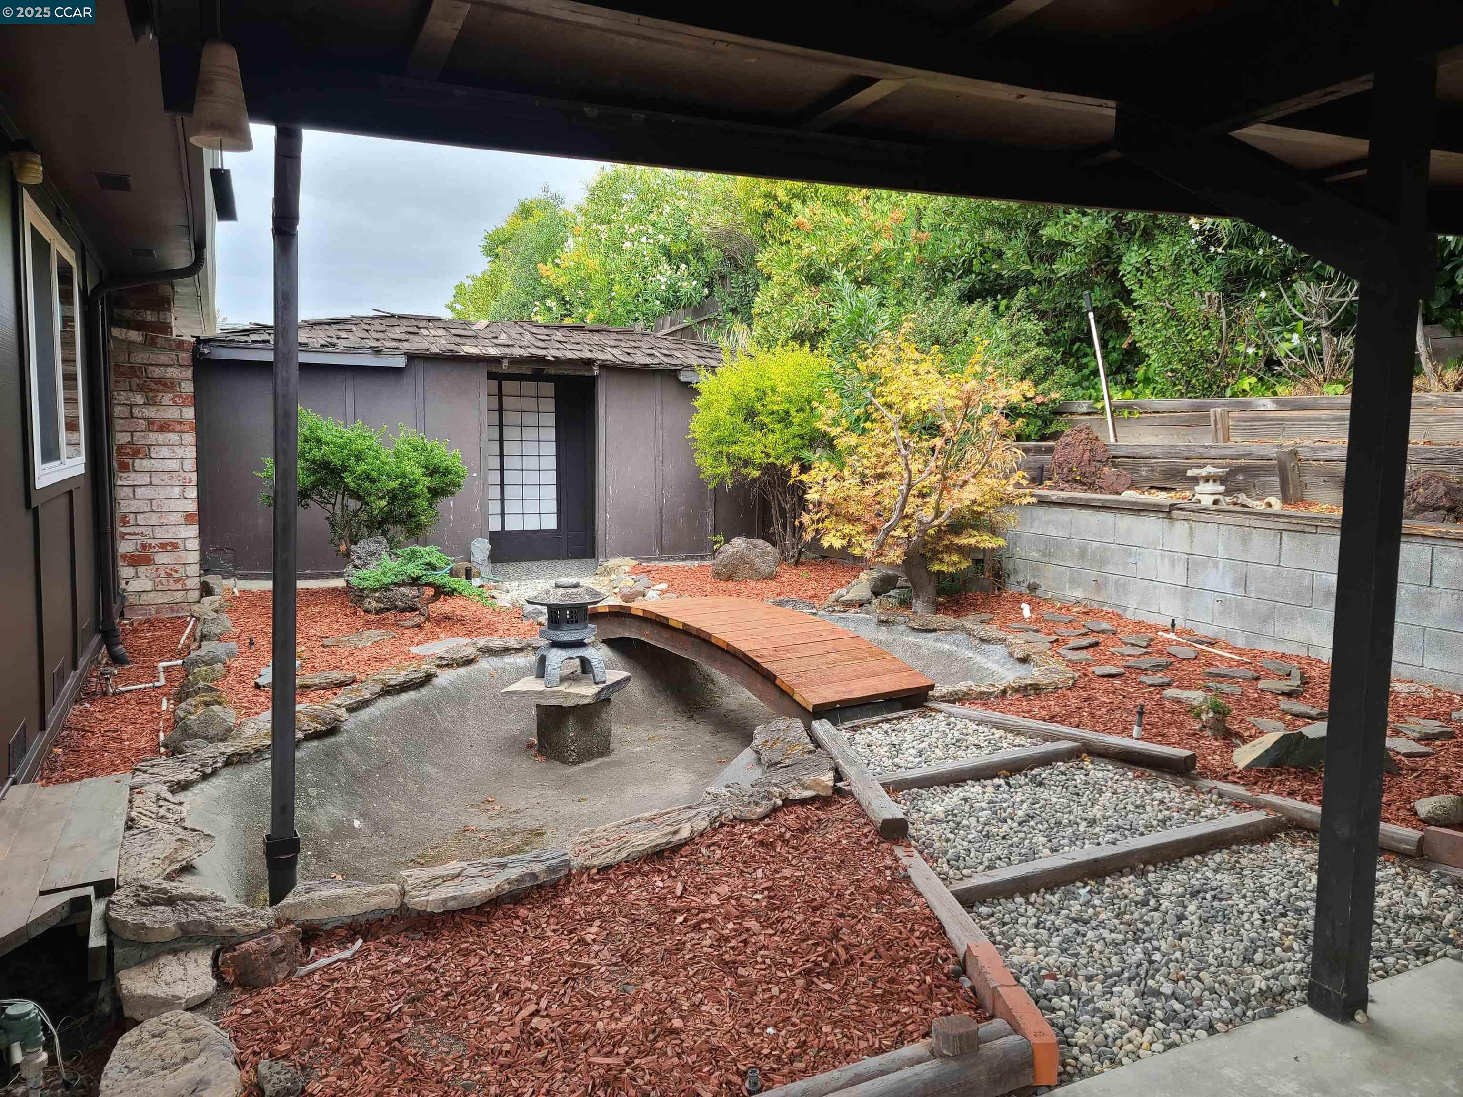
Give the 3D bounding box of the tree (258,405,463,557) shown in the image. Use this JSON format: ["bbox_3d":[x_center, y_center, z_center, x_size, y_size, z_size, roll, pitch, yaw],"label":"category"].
[{"bbox_3d":[-2.599,-0.415,7.450,1.420,1.150,1.250,-2,7,-25],"label":"tree"}]

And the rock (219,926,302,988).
[{"bbox_3d":[-1.157,1.006,2.600,0.190,0.130,0.150,-2,7,-25],"label":"rock"}]

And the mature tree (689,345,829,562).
[{"bbox_3d":[0.268,-0.901,10.100,1.400,2.120,1.350,1,6,0],"label":"mature tree"}]

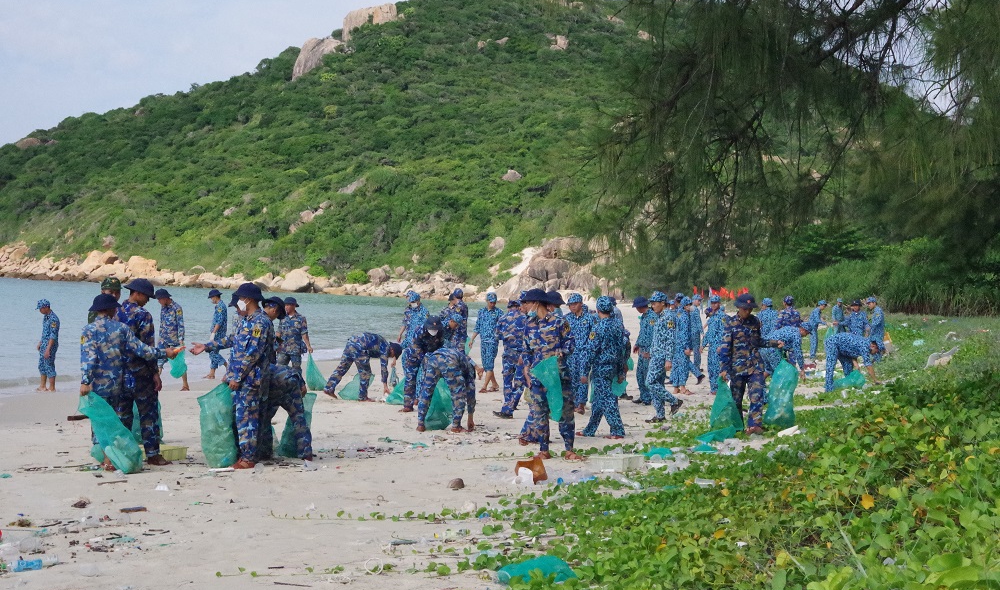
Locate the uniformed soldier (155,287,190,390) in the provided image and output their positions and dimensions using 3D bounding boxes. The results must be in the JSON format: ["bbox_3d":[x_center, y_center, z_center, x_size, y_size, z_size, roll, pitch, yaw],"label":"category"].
[{"bbox_3d":[-5.422,0.745,33.100,0.580,1.690,0.560,-1,1,-41],"label":"uniformed soldier"}]

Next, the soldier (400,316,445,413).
[{"bbox_3d":[-1.093,0.980,28.200,0.620,1.360,0.750,0,1,-18],"label":"soldier"}]

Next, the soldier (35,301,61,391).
[{"bbox_3d":[-8.130,0.909,36.000,0.380,1.675,0.500,0,0,-18],"label":"soldier"}]

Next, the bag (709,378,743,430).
[{"bbox_3d":[2.651,1.270,23.400,0.400,0.620,0.280,0,0,0],"label":"bag"}]

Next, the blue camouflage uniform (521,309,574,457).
[{"bbox_3d":[0.461,0.862,19.800,0.540,1.390,0.380,0,0,20],"label":"blue camouflage uniform"}]

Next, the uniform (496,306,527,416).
[{"bbox_3d":[0.183,0.942,28.100,0.520,1.540,0.420,0,1,-27],"label":"uniform"}]

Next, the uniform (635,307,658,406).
[{"bbox_3d":[2.221,0.929,30.200,0.360,1.430,0.460,0,0,-22],"label":"uniform"}]

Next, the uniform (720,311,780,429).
[{"bbox_3d":[2.933,0.891,23.600,0.700,1.380,0.420,0,0,-6],"label":"uniform"}]

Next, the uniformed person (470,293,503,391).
[{"bbox_3d":[-0.220,0.805,33.900,0.580,1.690,0.400,0,0,0],"label":"uniformed person"}]

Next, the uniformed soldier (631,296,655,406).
[{"bbox_3d":[2.262,0.880,31.300,0.420,1.691,0.500,0,1,-30],"label":"uniformed soldier"}]

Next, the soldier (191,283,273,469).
[{"bbox_3d":[-2.485,0.750,18.500,0.720,1.730,0.580,0,1,-22],"label":"soldier"}]

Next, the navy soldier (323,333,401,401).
[{"bbox_3d":[-2.134,1.117,30.800,1.160,1.070,0.560,0,1,16],"label":"navy soldier"}]

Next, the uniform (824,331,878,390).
[{"bbox_3d":[6.436,1.228,36.500,1.030,1.086,0.600,0,0,12],"label":"uniform"}]

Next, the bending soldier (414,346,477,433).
[{"bbox_3d":[-0.671,1.169,24.600,0.620,1.046,0.800,0,1,34],"label":"bending soldier"}]

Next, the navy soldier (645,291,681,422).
[{"bbox_3d":[2.110,0.794,25.800,0.540,1.710,0.480,0,0,-30],"label":"navy soldier"}]

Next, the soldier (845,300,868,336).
[{"bbox_3d":[8.980,0.971,50.500,0.560,1.680,0.380,0,0,9],"label":"soldier"}]

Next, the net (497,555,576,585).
[{"bbox_3d":[0.199,1.508,10.900,0.440,0.190,0.320,0,1,0],"label":"net"}]

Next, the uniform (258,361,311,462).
[{"bbox_3d":[-2.157,1.179,20.100,0.600,0.980,0.800,0,0,23],"label":"uniform"}]

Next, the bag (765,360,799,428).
[{"bbox_3d":[3.408,1.180,24.200,0.380,0.860,0.410,4,1,0],"label":"bag"}]

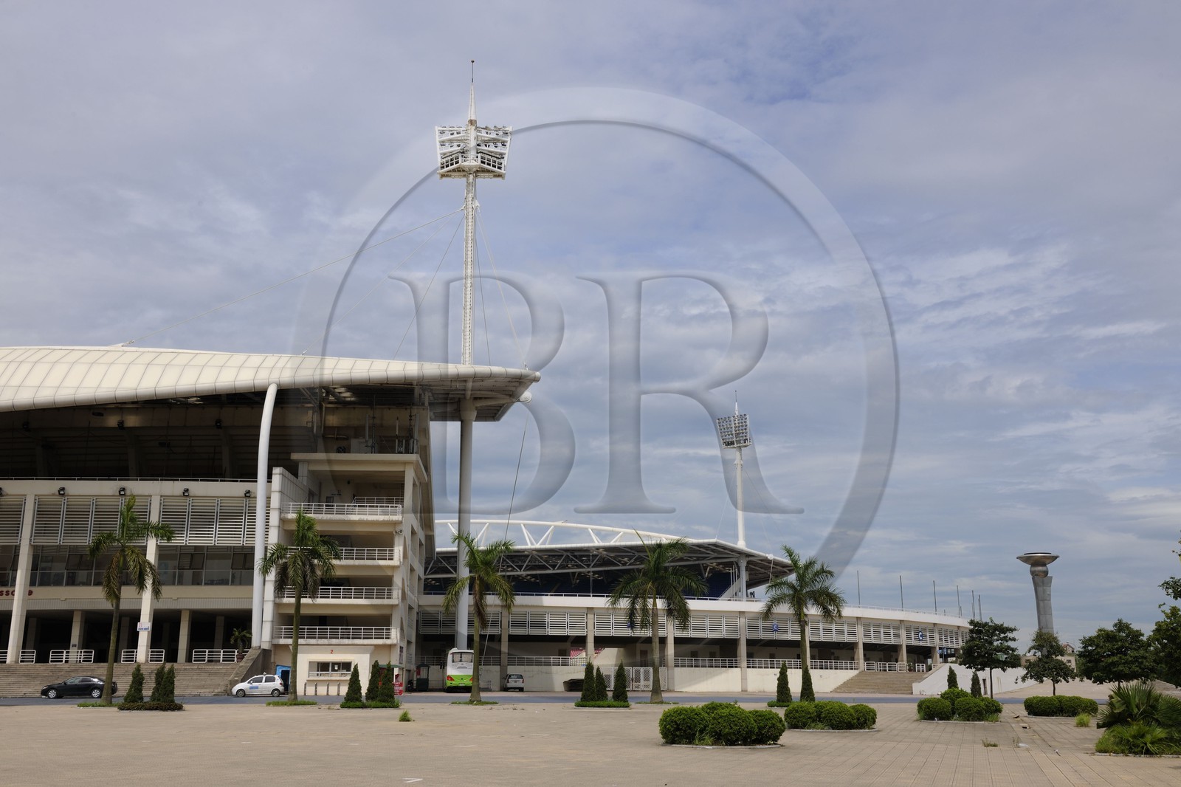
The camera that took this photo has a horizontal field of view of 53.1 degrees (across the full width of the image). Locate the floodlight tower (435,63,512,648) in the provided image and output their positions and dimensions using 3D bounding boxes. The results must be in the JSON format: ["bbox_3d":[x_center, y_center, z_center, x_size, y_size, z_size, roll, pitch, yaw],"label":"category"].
[{"bbox_3d":[-10.887,-3.246,106.219,7.100,58.410,3.200,0,-13,0],"label":"floodlight tower"}]

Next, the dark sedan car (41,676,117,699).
[{"bbox_3d":[-34.153,19.601,79.004,4.820,1.470,1.820,1,-14,-6],"label":"dark sedan car"}]

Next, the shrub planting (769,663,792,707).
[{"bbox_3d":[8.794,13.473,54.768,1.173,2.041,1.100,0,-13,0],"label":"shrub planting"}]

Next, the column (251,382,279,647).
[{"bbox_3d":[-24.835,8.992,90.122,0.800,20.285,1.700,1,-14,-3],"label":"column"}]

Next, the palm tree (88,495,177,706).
[{"bbox_3d":[-22.991,10.185,58.181,4.150,10.150,4.100,0,-14,0],"label":"palm tree"}]

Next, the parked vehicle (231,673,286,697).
[{"bbox_3d":[-22.732,20.042,81.085,3.500,1.490,1.500,1,-14,-4],"label":"parked vehicle"}]

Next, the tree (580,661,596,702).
[{"bbox_3d":[-0.134,14.101,57.454,0.800,2.209,0.800,0,-13,0],"label":"tree"}]

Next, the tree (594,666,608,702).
[{"bbox_3d":[0.562,14.299,57.724,0.720,1.947,0.720,0,-13,0],"label":"tree"}]

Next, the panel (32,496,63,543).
[{"bbox_3d":[-40.669,9.551,88.528,1.954,3.528,0.150,1,-14,-6],"label":"panel"}]

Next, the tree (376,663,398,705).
[{"bbox_3d":[-9.089,13.025,52.737,0.830,1.930,0.830,0,-14,0],"label":"tree"}]

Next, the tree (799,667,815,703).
[{"bbox_3d":[9.976,13.522,54.416,0.760,1.750,0.760,0,-14,0],"label":"tree"}]

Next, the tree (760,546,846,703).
[{"bbox_3d":[11.957,12.999,66.795,4.700,8.651,4.600,0,-13,0],"label":"tree"}]

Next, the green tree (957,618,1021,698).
[{"bbox_3d":[21.475,14.344,63.609,3.330,4.468,3.200,0,-13,0],"label":"green tree"}]

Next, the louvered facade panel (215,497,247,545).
[{"bbox_3d":[-27.349,9.761,89.917,1.963,3.533,0.150,1,-14,-6],"label":"louvered facade panel"}]

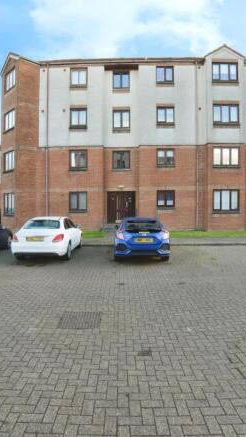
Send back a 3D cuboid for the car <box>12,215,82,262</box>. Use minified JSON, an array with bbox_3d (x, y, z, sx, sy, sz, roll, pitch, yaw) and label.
[{"bbox_3d":[-2.750,0.660,10.180,1.830,1.440,4.680,0,2,-1],"label":"car"}]

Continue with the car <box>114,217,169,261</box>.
[{"bbox_3d":[0.670,0.670,10.000,1.820,1.430,4.500,0,2,1],"label":"car"}]

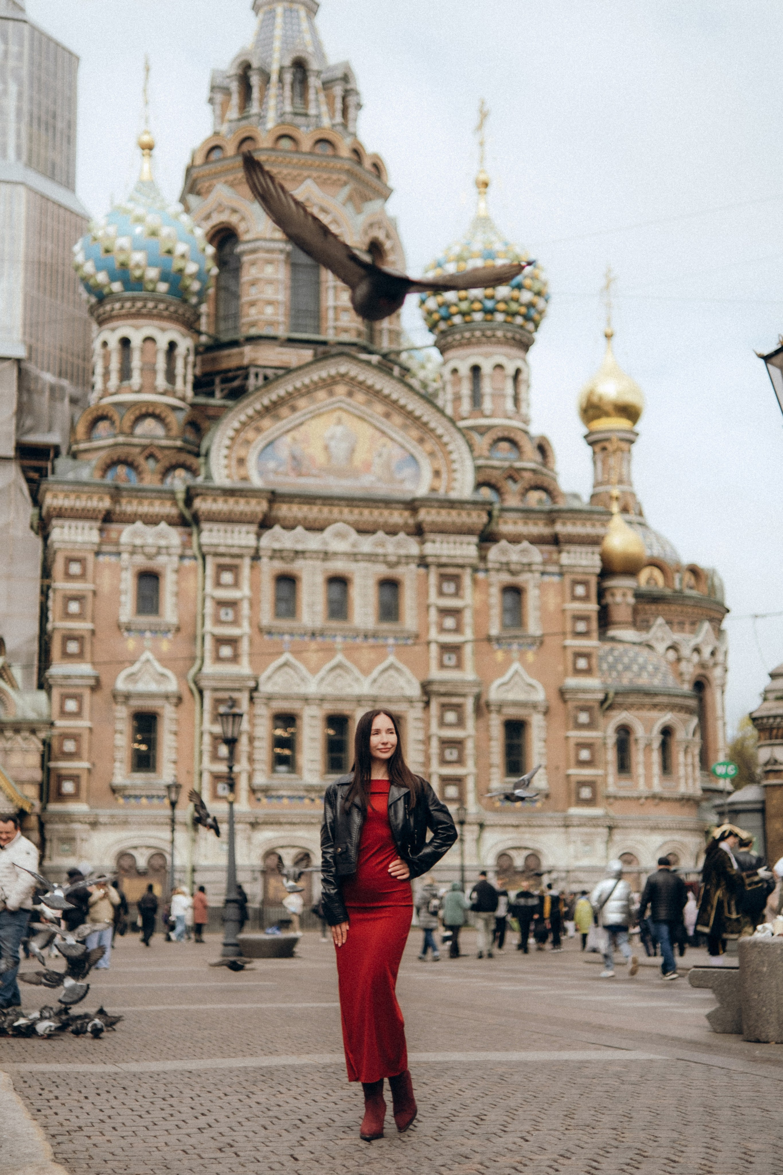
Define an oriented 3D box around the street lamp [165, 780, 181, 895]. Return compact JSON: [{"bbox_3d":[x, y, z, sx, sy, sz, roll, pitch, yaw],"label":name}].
[{"bbox_3d":[-7.278,9.089,54.504,0.520,5.309,0.520,2,-11,-13],"label":"street lamp"}]

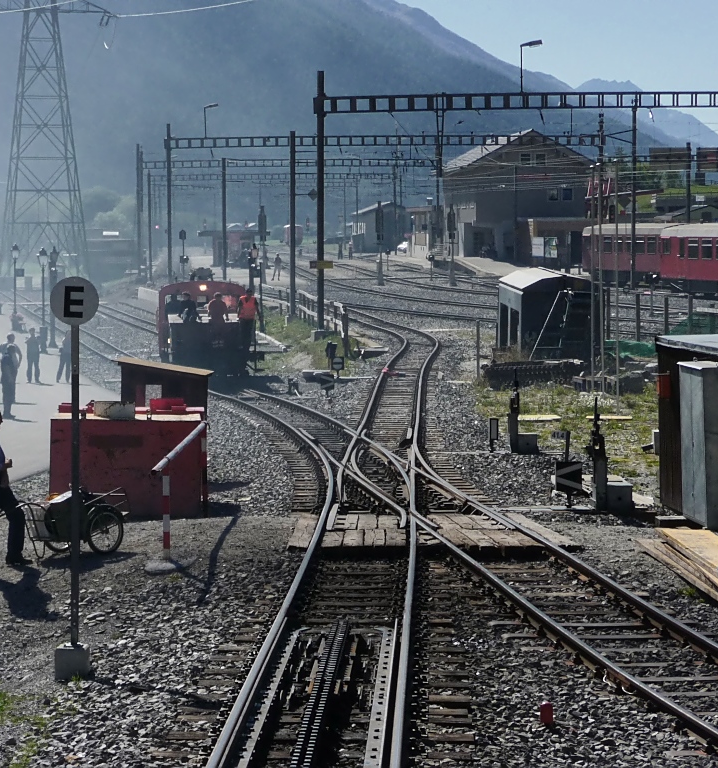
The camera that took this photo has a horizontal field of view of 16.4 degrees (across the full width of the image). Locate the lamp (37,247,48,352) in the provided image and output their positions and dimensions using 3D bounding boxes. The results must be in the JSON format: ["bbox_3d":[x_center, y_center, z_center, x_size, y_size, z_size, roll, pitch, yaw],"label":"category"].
[{"bbox_3d":[-12.534,-3.350,98.500,0.400,4.083,0.400,0,4,0],"label":"lamp"}]

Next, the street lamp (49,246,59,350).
[{"bbox_3d":[-13.234,-3.803,108.000,0.420,4.250,0.420,0,4,0],"label":"street lamp"}]

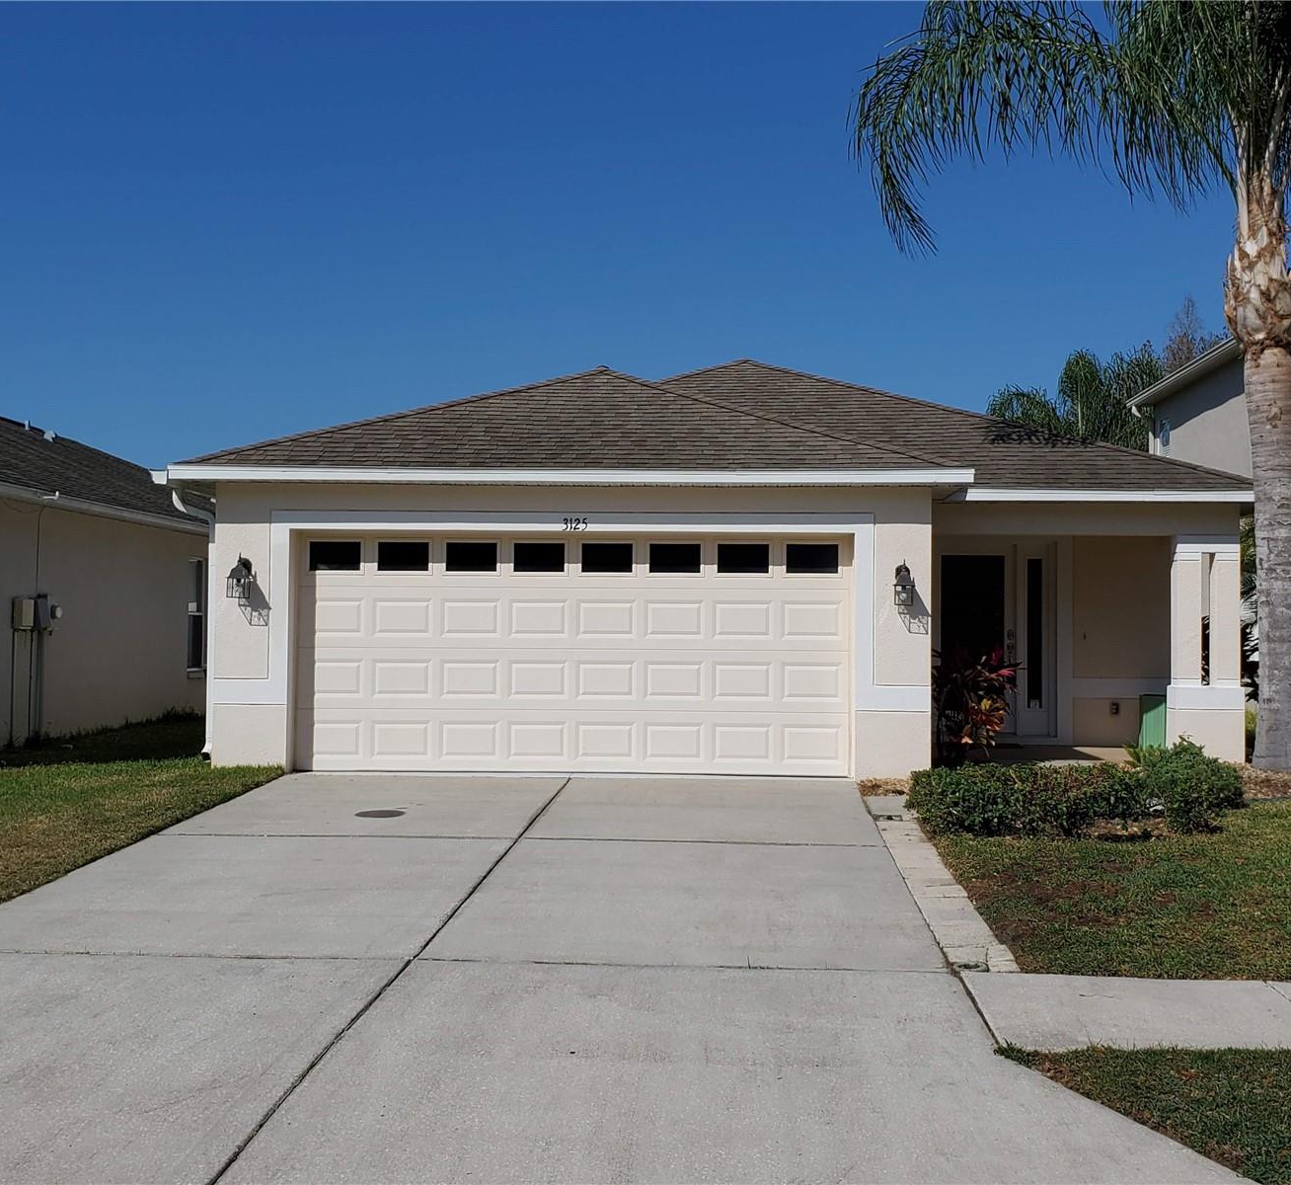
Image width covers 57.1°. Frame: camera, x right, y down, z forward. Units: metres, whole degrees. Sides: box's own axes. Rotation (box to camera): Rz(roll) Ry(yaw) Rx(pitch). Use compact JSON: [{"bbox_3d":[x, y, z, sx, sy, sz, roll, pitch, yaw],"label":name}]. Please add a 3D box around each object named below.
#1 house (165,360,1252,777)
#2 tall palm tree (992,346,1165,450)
[{"bbox_3d":[1.211,-0.573,17.875,10.000,4.950,15.800,0,-2,2],"label":"house"},{"bbox_3d":[11.012,-1.887,30.081,4.800,8.600,4.800,0,-2,0],"label":"tall palm tree"}]

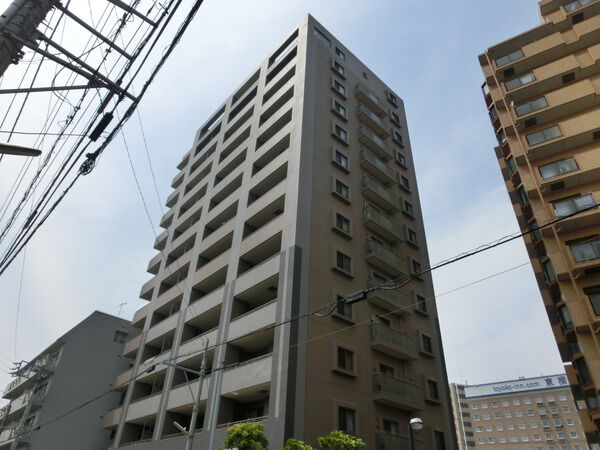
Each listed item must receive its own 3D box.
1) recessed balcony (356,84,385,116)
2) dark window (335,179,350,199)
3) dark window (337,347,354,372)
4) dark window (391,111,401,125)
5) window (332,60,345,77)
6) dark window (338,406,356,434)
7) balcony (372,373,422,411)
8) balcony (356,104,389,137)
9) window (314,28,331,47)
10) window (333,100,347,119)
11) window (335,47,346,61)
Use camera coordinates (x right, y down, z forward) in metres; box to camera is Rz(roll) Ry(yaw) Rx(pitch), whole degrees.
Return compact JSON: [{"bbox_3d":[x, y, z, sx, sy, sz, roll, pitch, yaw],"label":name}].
[{"bbox_3d":[6.619,-11.558,38.598,3.675,1.311,0.656,30,-44,-31],"label":"recessed balcony"},{"bbox_3d":[2.949,-2.525,28.956,1.242,1.192,0.149,30,-44,-31],"label":"dark window"},{"bbox_3d":[2.387,7.047,21.797,1.242,1.192,0.149,30,-44,-31],"label":"dark window"},{"bbox_3d":[9.692,-10.816,41.951,1.080,1.070,0.161,29,-43,-32],"label":"dark window"},{"bbox_3d":[3.573,-14.193,37.677,1.297,1.169,0.161,29,-43,-32],"label":"window"},{"bbox_3d":[2.293,9.429,20.067,1.242,1.192,0.149,30,-44,-31],"label":"dark window"},{"bbox_3d":[5.446,9.272,23.075,3.675,1.311,0.656,30,-44,-31],"label":"balcony"},{"bbox_3d":[6.501,-9.266,36.902,3.675,1.311,0.656,30,-44,-31],"label":"balcony"},{"bbox_3d":[2.055,-17.146,38.008,2.139,1.289,0.161,29,-43,-32],"label":"window"},{"bbox_3d":[3.237,-9.432,33.991,1.242,1.192,0.149,30,-44,-31],"label":"window"},{"bbox_3d":[3.778,-16.187,39.207,1.304,1.026,0.161,29,-43,-32],"label":"window"}]

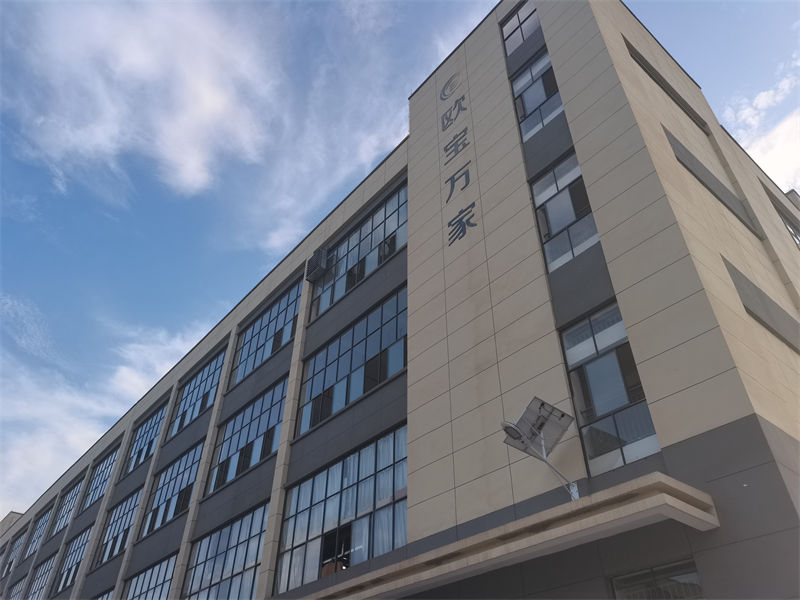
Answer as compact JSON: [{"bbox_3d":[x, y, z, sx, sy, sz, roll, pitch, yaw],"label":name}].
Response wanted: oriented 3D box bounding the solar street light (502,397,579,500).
[{"bbox_3d":[1.886,2.025,8.286,1.409,1.282,0.613,28,-46,-29],"label":"solar street light"}]

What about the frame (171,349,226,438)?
[{"bbox_3d":[-8.546,4.018,25.457,0.120,2.774,5.365,28,-46,-29],"label":"frame"}]

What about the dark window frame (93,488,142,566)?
[{"bbox_3d":[-12.232,9.961,26.279,0.120,2.694,5.365,28,-46,-29],"label":"dark window frame"}]

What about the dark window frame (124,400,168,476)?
[{"bbox_3d":[-12.181,6.715,28.912,0.120,2.847,5.365,28,-46,-29],"label":"dark window frame"}]

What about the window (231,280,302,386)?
[{"bbox_3d":[-4.841,1.254,21.948,0.120,2.737,5.293,28,-46,-29],"label":"window"}]

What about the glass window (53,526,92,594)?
[{"bbox_3d":[-16.182,12.928,30.003,0.120,2.679,5.402,28,-46,-29],"label":"glass window"}]

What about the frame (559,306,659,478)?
[{"bbox_3d":[3.100,1.250,9.135,0.120,2.650,1.183,28,-46,-29],"label":"frame"}]

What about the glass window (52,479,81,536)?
[{"bbox_3d":[-20.138,12.640,36.458,0.120,2.884,5.402,28,-46,-29],"label":"glass window"}]

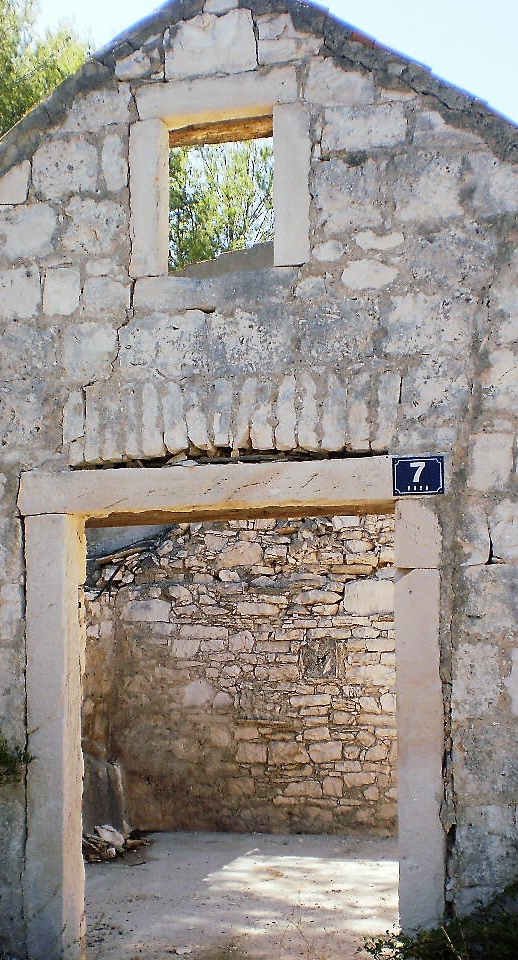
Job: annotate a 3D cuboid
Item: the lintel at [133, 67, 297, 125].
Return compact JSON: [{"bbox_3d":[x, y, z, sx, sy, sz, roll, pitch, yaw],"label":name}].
[{"bbox_3d":[-0.180,-1.788,6.640,0.782,0.189,0.190,-3,-9,15],"label":"lintel"}]

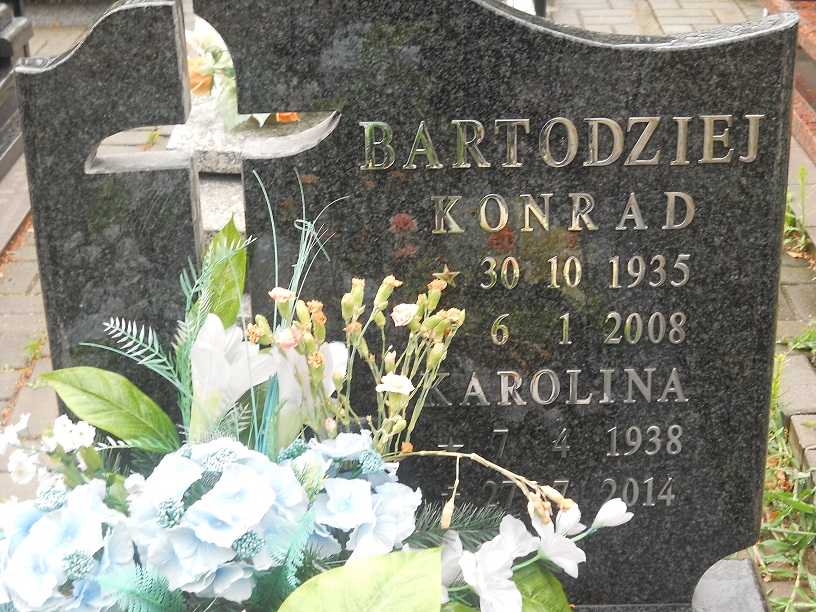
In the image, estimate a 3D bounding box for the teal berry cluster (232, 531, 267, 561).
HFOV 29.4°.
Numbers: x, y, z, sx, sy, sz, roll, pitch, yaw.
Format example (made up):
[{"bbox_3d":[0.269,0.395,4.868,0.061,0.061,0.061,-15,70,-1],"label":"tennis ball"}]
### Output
[{"bbox_3d":[-0.142,0.215,1.397,0.030,0.026,0.027,-9,24,-17],"label":"teal berry cluster"}]

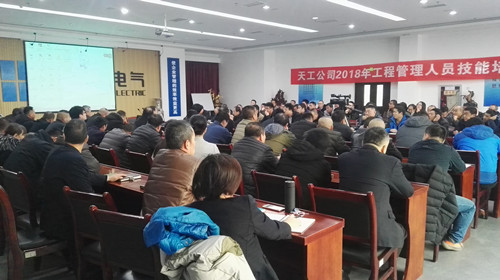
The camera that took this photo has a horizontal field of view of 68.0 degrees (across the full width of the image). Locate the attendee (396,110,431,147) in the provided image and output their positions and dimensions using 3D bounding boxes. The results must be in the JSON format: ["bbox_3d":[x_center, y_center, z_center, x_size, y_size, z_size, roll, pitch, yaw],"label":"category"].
[{"bbox_3d":[2.235,0.285,5.008,0.560,1.300,0.760,5,8,42],"label":"attendee"}]

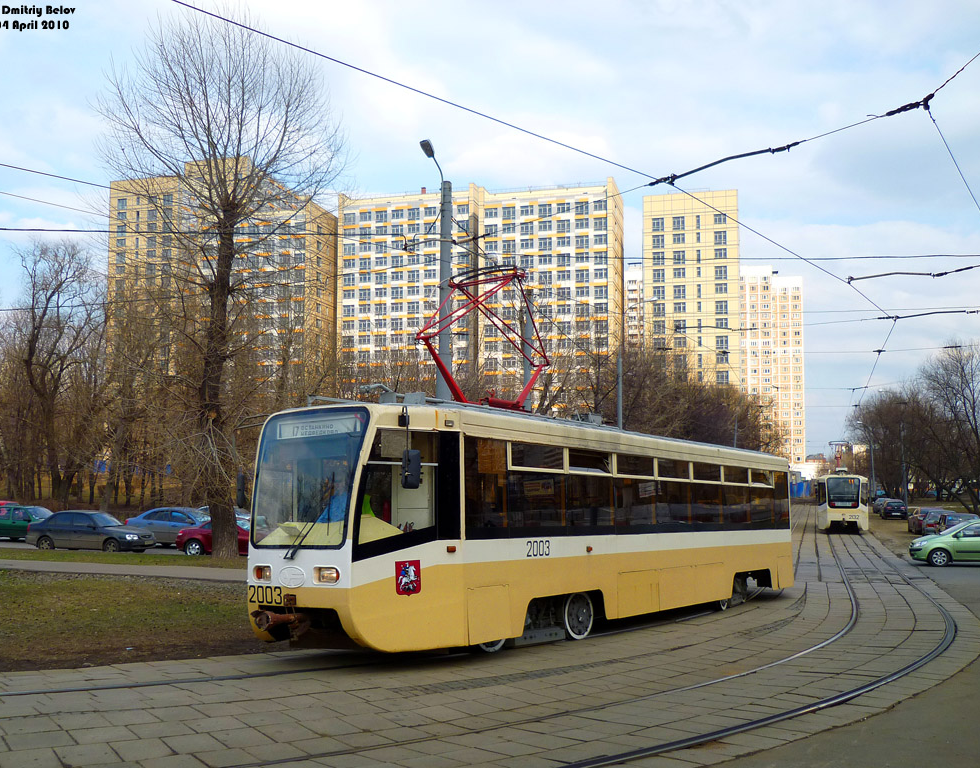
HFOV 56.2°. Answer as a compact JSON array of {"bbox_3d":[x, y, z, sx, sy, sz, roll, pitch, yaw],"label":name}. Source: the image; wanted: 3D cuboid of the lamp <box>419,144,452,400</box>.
[{"bbox_3d":[-1.240,-0.589,21.617,0.750,10.650,0.500,0,-7,0],"label":"lamp"}]

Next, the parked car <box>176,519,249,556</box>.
[{"bbox_3d":[-7.450,4.580,28.284,4.400,1.450,1.730,-2,-7,20],"label":"parked car"}]

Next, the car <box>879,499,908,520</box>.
[{"bbox_3d":[29.900,9.230,68.084,1.750,1.450,4.300,-2,-7,19],"label":"car"}]

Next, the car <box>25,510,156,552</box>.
[{"bbox_3d":[-13.150,4.867,30.381,4.240,1.395,1.670,-2,-7,17],"label":"car"}]

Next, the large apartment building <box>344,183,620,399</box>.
[{"bbox_3d":[-1.200,-6.740,192.919,56.000,62.500,20.000,-2,-7,13],"label":"large apartment building"}]

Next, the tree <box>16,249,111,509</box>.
[{"bbox_3d":[-22.900,-0.797,48.822,5.100,14.200,5.000,0,-7,0],"label":"tree"}]

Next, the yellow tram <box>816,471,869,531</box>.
[{"bbox_3d":[20.430,6.786,53.394,2.500,3.350,15.300,-2,-7,20],"label":"yellow tram"}]

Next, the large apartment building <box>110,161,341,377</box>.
[{"bbox_3d":[-58.200,-8.175,199.879,49.000,67.000,29.000,-2,-7,13],"label":"large apartment building"}]

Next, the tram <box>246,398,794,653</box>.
[{"bbox_3d":[2.254,2.611,16.856,2.500,3.350,15.300,-5,-10,36],"label":"tram"}]

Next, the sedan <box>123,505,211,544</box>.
[{"bbox_3d":[-10.700,5.120,32.784,4.450,1.450,1.730,-2,-7,17],"label":"sedan"}]

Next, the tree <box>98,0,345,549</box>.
[{"bbox_3d":[-8.100,-3.273,27.473,7.500,16.800,7.300,0,-7,0],"label":"tree"}]

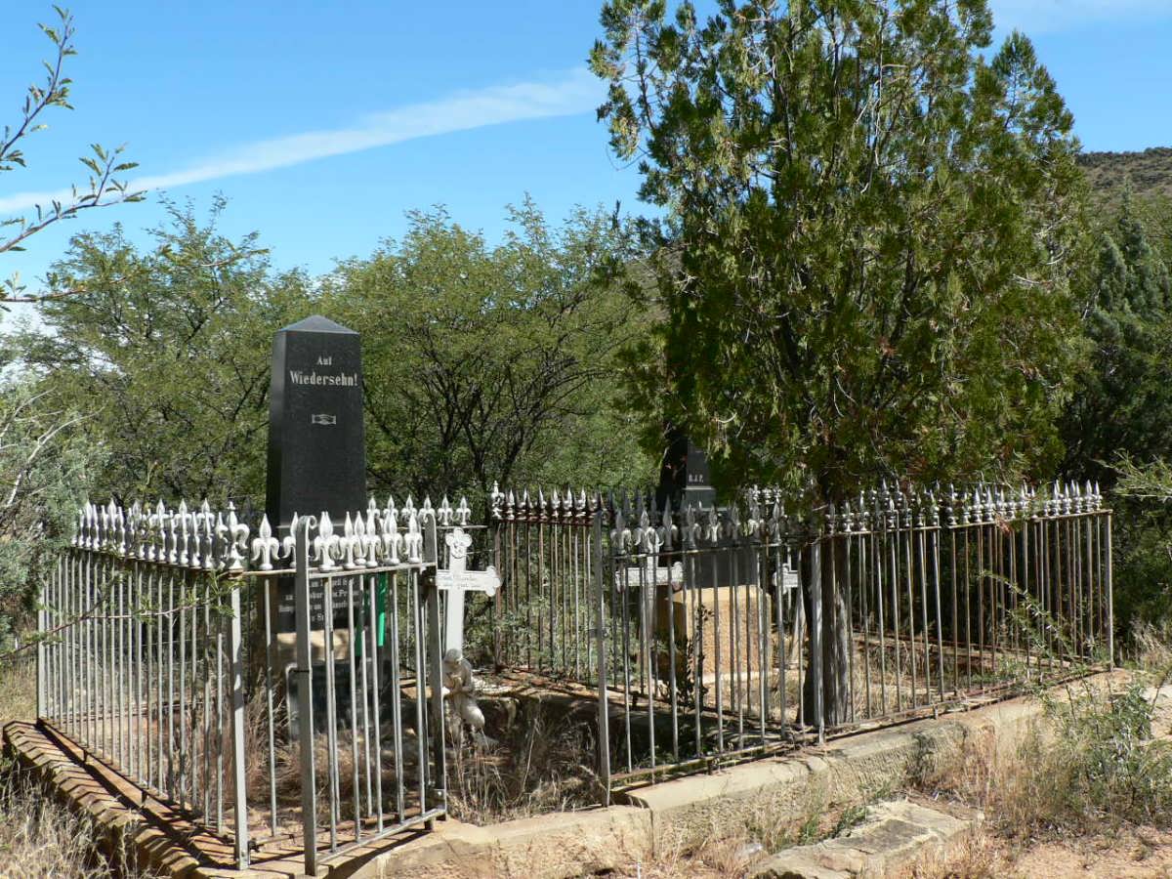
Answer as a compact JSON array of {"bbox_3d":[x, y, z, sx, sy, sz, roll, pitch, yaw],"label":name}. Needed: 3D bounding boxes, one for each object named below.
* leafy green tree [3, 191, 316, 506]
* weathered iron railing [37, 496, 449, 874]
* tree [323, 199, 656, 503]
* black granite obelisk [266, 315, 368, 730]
[{"bbox_3d":[-3.489,-0.057,9.991,2.484,3.787,2.600,-1,-2,-19],"label":"leafy green tree"},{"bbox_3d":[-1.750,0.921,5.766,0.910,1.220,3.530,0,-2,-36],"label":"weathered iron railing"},{"bbox_3d":[-0.827,-0.174,10.993,3.120,3.943,3.100,-1,-1,-4],"label":"tree"},{"bbox_3d":[-1.517,0.451,6.932,0.530,2.322,0.330,0,-2,-36],"label":"black granite obelisk"}]

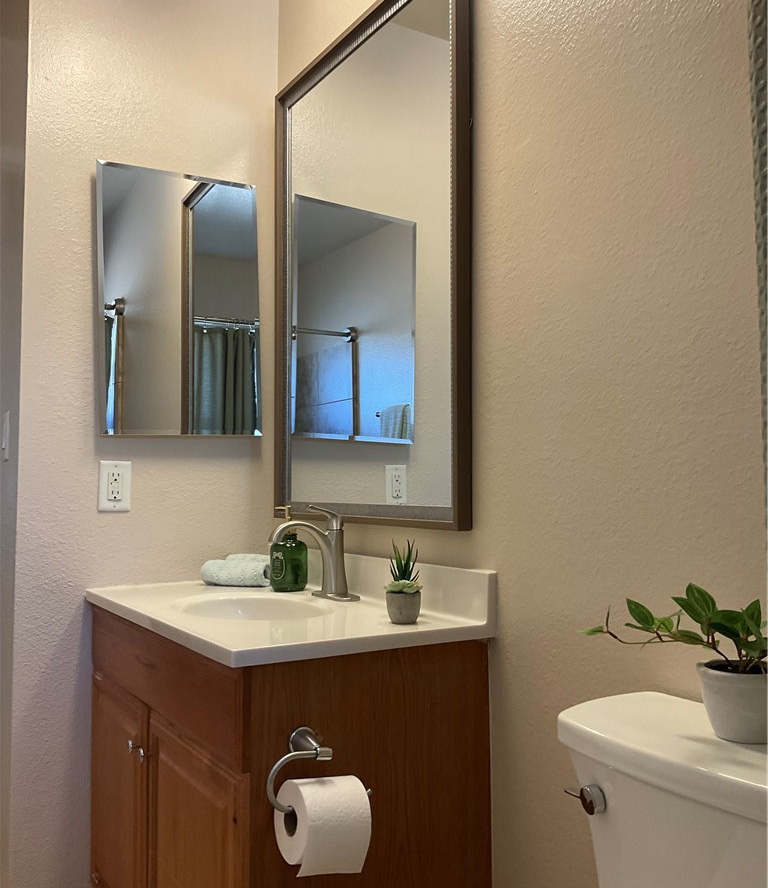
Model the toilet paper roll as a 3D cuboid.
[{"bbox_3d":[-0.090,0.553,1.263,0.102,0.122,0.116,2,-4,-32],"label":"toilet paper roll"}]

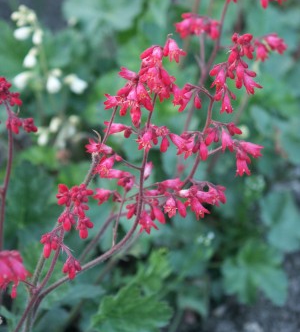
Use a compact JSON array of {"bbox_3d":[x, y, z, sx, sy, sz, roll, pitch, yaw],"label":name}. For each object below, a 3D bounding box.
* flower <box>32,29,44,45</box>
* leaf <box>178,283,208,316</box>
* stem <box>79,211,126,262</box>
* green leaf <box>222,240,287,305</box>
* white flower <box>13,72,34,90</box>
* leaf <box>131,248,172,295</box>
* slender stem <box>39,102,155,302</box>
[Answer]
[{"bbox_3d":[-0.069,-0.080,0.880,0.007,0.010,0.007,0,32,0],"label":"flower"},{"bbox_3d":[0.026,0.080,0.850,0.020,0.015,0.017,0,32,0],"label":"leaf"},{"bbox_3d":[-0.024,0.037,0.730,0.025,0.026,0.014,0,32,0],"label":"stem"},{"bbox_3d":[0.064,0.064,0.860,0.040,0.022,0.036,0,32,0],"label":"green leaf"},{"bbox_3d":[-0.078,-0.052,0.880,0.012,0.011,0.009,0,32,0],"label":"white flower"},{"bbox_3d":[0.001,0.059,0.785,0.024,0.019,0.022,0,32,0],"label":"leaf"},{"bbox_3d":[-0.026,0.018,0.700,0.057,0.096,0.035,0,32,0],"label":"slender stem"}]

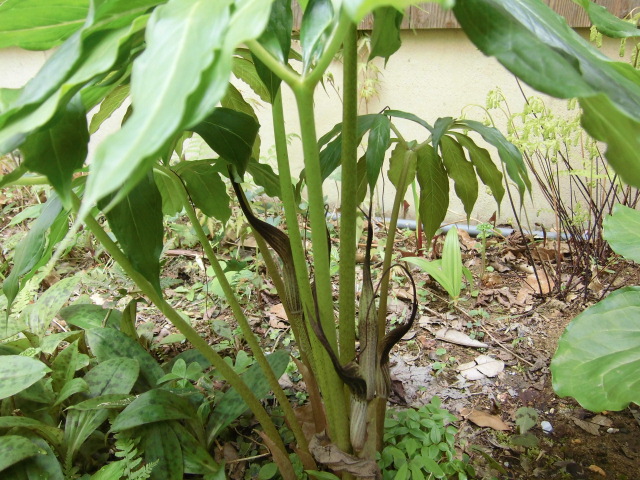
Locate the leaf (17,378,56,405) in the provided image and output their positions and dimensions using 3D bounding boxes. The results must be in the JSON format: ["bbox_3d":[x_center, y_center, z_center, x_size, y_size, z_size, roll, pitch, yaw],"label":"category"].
[{"bbox_3d":[-0.397,0.212,0.675,0.052,0.018,0.036,6,19,17],"label":"leaf"}]

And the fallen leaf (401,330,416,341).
[{"bbox_3d":[0.176,0.190,0.954,0.043,0.010,0.020,-12,21,-32],"label":"fallen leaf"}]

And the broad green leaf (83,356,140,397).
[{"bbox_3d":[-0.232,0.154,0.540,0.058,0.030,0.075,8,20,22],"label":"broad green leaf"}]

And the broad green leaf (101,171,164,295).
[{"bbox_3d":[-0.204,-0.010,0.520,0.063,0.140,0.032,0,19,0],"label":"broad green leaf"}]

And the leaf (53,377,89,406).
[{"bbox_3d":[-0.345,0.210,0.665,0.052,0.018,0.028,-33,14,11],"label":"leaf"}]

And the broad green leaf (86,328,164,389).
[{"bbox_3d":[-0.238,0.144,0.585,0.145,0.040,0.062,13,23,35],"label":"broad green leaf"}]

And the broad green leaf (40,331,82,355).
[{"bbox_3d":[-0.424,0.169,0.792,0.051,0.018,0.032,-23,27,-27],"label":"broad green leaf"}]

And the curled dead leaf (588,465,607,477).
[{"bbox_3d":[0.359,0.298,0.622,0.014,0.008,0.019,-17,24,-42],"label":"curled dead leaf"}]

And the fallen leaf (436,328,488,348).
[{"bbox_3d":[0.274,0.191,0.935,0.096,0.015,0.028,10,20,27],"label":"fallen leaf"}]

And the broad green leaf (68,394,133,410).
[{"bbox_3d":[-0.231,0.171,0.505,0.070,0.015,0.028,-6,19,-17],"label":"broad green leaf"}]

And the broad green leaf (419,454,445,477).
[{"bbox_3d":[0.108,0.216,0.460,0.014,0.007,0.028,-14,23,-36],"label":"broad green leaf"}]

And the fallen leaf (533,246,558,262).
[{"bbox_3d":[0.490,0.032,1.050,0.056,0.028,0.035,0,19,0],"label":"fallen leaf"}]

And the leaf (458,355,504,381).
[{"bbox_3d":[0.224,0.180,0.672,0.074,0.010,0.042,-6,19,-17],"label":"leaf"}]

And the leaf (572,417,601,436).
[{"bbox_3d":[0.309,0.216,0.557,0.016,0.010,0.036,-11,21,-29],"label":"leaf"}]

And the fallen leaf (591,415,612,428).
[{"bbox_3d":[0.416,0.269,0.710,0.026,0.010,0.025,8,20,24],"label":"fallen leaf"}]

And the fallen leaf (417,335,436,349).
[{"bbox_3d":[0.164,0.156,0.738,0.034,0.008,0.025,13,23,35],"label":"fallen leaf"}]

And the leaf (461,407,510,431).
[{"bbox_3d":[0.195,0.210,0.567,0.060,0.012,0.024,10,21,27],"label":"leaf"}]

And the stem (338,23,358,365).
[{"bbox_3d":[0.028,0.013,0.490,0.017,0.430,0.017,0,13,0],"label":"stem"}]

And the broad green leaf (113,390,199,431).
[{"bbox_3d":[-0.213,0.218,0.625,0.104,0.022,0.042,-14,20,-6],"label":"broad green leaf"}]

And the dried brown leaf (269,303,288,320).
[{"bbox_3d":[-0.090,0.156,1.048,0.045,0.012,0.038,14,23,37],"label":"dried brown leaf"}]

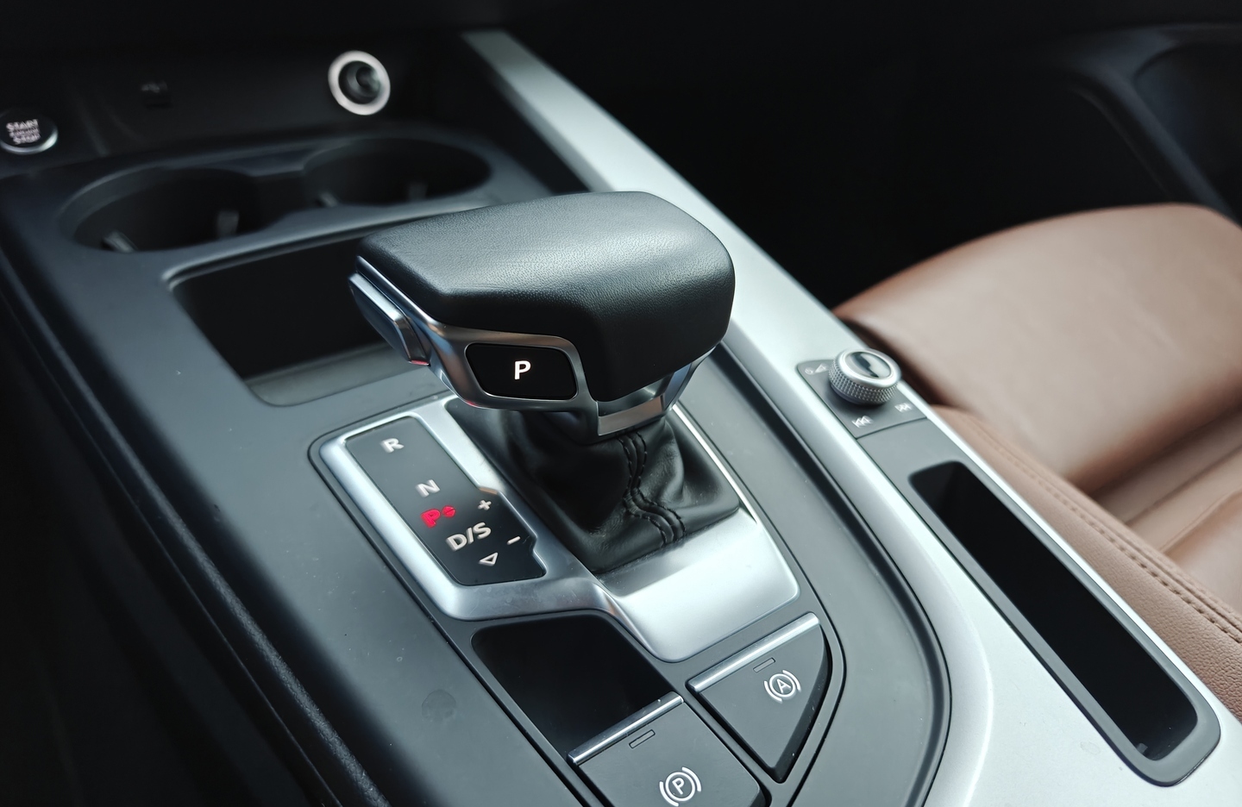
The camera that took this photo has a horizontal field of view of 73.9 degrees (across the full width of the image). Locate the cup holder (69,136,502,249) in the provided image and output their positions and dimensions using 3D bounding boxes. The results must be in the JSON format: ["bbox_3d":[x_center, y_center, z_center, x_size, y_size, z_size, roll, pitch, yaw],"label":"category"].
[{"bbox_3d":[-0.152,-0.075,0.393,0.183,0.061,0.087,-20,41,-31],"label":"cup holder"}]

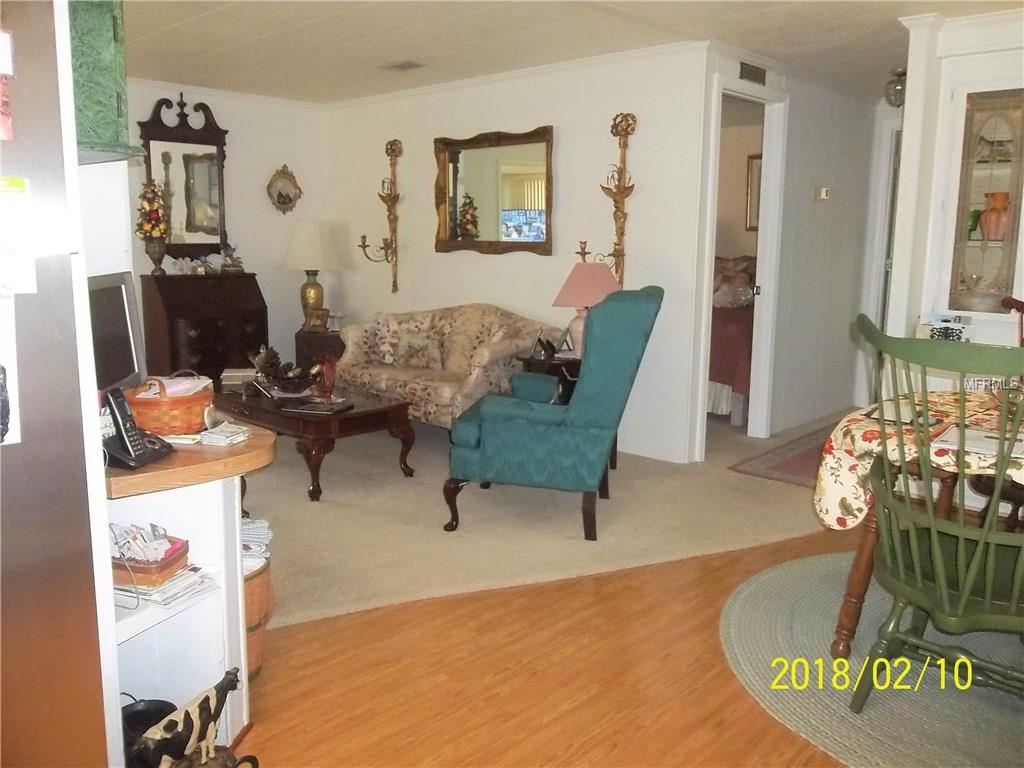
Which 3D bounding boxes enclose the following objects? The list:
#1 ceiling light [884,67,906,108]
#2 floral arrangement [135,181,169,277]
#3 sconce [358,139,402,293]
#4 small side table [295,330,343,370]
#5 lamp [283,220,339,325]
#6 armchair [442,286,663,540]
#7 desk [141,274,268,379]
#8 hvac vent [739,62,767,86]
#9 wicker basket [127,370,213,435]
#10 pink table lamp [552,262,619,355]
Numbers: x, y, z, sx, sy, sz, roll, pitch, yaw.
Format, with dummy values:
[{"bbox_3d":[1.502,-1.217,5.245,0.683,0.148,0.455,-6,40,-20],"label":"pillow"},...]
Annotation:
[{"bbox_3d":[2.361,-1.801,4.862,0.170,0.240,0.170,5,10,25],"label":"ceiling light"},{"bbox_3d":[-2.581,-1.110,5.750,0.247,0.676,0.247,10,14,43],"label":"floral arrangement"},{"bbox_3d":[-1.005,-1.302,6.211,0.315,1.182,0.239,10,14,43],"label":"sconce"},{"bbox_3d":[-1.447,-0.127,6.332,0.456,0.570,0.526,-1,9,-9],"label":"small side table"},{"bbox_3d":[-1.587,-0.840,6.250,0.463,0.861,0.463,-1,9,-9],"label":"lamp"},{"bbox_3d":[0.216,0.076,3.612,0.887,1.069,0.737,3,9,11],"label":"armchair"},{"bbox_3d":[-2.303,-0.322,6.060,0.454,0.975,0.756,10,14,43],"label":"desk"},{"bbox_3d":[1.404,-1.808,4.668,0.020,0.096,0.339,9,12,41],"label":"hvac vent"},{"bbox_3d":[-0.936,0.047,2.200,0.180,0.160,0.195,0,10,-8],"label":"wicker basket"},{"bbox_3d":[0.445,-0.428,4.680,0.403,0.550,0.403,1,10,0],"label":"pink table lamp"}]

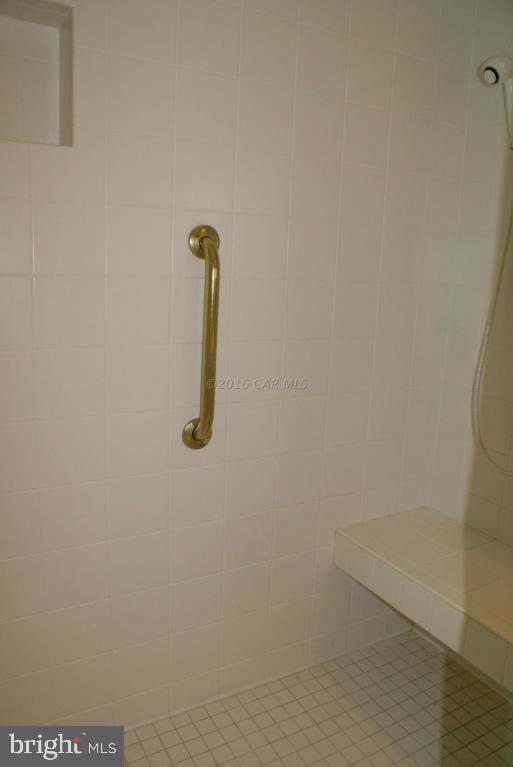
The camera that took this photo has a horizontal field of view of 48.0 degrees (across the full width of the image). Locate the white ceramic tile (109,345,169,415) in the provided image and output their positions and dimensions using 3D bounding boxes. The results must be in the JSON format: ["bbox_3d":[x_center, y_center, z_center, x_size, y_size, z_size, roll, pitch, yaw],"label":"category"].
[{"bbox_3d":[-0.275,-0.011,1.341,0.152,0.152,0.010,-4,13,-29],"label":"white ceramic tile"}]

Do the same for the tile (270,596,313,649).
[{"bbox_3d":[0.099,0.707,1.699,0.151,0.151,0.009,-4,12,-29],"label":"tile"}]

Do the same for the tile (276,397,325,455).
[{"bbox_3d":[0.120,0.113,1.584,0.151,0.151,0.009,-4,12,-29],"label":"tile"}]

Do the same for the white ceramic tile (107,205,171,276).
[{"bbox_3d":[-0.260,-0.314,1.275,0.151,0.151,0.009,-4,12,-29],"label":"white ceramic tile"}]

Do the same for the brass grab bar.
[{"bbox_3d":[-0.114,-0.092,1.349,0.079,0.537,0.080,-4,13,-29],"label":"brass grab bar"}]

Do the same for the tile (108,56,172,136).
[{"bbox_3d":[-0.242,-0.604,1.213,0.150,0.150,0.009,-4,13,-29],"label":"tile"}]

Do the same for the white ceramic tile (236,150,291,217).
[{"bbox_3d":[0.017,-0.480,1.384,0.152,0.152,0.010,-4,13,-29],"label":"white ceramic tile"}]

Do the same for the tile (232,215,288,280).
[{"bbox_3d":[0.011,-0.330,1.419,0.150,0.150,0.009,-4,13,-29],"label":"tile"}]

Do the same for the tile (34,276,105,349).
[{"bbox_3d":[-0.397,-0.151,1.222,0.152,0.152,0.010,-4,13,-29],"label":"tile"}]

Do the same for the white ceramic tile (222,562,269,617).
[{"bbox_3d":[-0.029,0.575,1.609,0.152,0.152,0.010,-4,13,-29],"label":"white ceramic tile"}]

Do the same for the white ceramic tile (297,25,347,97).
[{"bbox_3d":[0.164,-0.790,1.398,0.152,0.152,0.010,-4,13,-29],"label":"white ceramic tile"}]

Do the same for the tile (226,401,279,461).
[{"bbox_3d":[-0.010,0.123,1.508,0.150,0.150,0.009,-4,13,-29],"label":"tile"}]

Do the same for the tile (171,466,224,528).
[{"bbox_3d":[-0.148,0.281,1.462,0.152,0.152,0.010,-4,13,-29],"label":"tile"}]

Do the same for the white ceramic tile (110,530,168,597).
[{"bbox_3d":[-0.287,0.442,1.420,0.150,0.150,0.009,-4,13,-29],"label":"white ceramic tile"}]

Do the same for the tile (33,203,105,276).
[{"bbox_3d":[-0.388,-0.298,1.198,0.150,0.150,0.009,-4,13,-29],"label":"tile"}]

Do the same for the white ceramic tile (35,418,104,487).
[{"bbox_3d":[-0.409,0.150,1.283,0.152,0.152,0.010,-4,13,-29],"label":"white ceramic tile"}]

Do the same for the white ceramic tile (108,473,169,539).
[{"bbox_3d":[-0.282,0.290,1.388,0.152,0.152,0.010,-4,13,-29],"label":"white ceramic tile"}]

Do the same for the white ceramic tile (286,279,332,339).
[{"bbox_3d":[0.136,-0.191,1.528,0.151,0.151,0.009,-4,12,-29],"label":"white ceramic tile"}]

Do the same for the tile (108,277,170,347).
[{"bbox_3d":[-0.263,-0.161,1.300,0.150,0.150,0.009,-4,13,-29],"label":"tile"}]

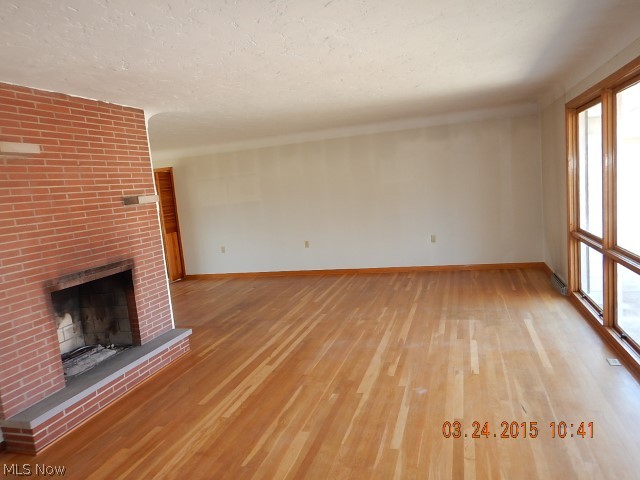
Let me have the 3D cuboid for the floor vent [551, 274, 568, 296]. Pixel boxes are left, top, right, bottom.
[{"bbox_3d":[3.024,0.557,5.624,0.069,0.104,0.691,-3,8,18],"label":"floor vent"}]

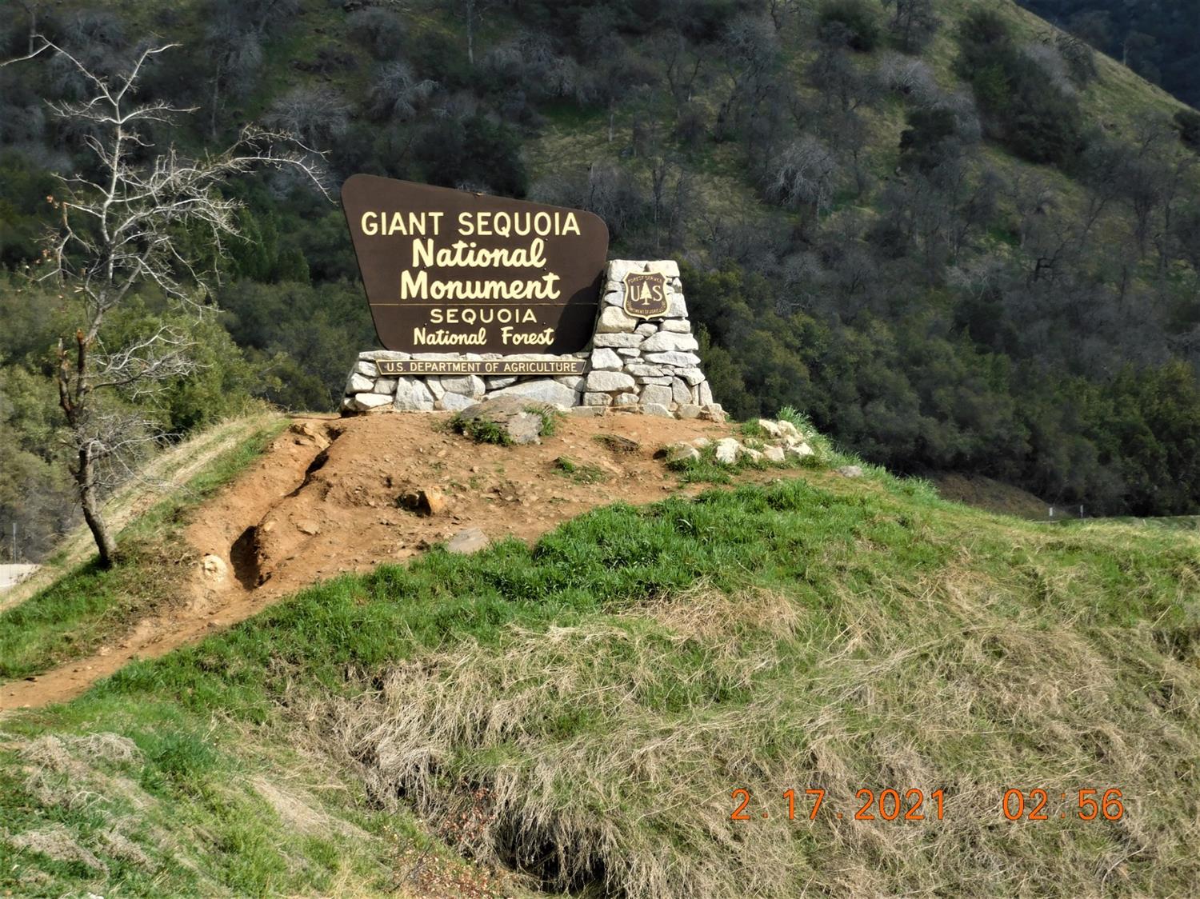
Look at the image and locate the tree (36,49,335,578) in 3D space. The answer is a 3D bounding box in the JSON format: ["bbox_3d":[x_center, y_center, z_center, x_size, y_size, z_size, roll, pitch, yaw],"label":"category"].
[{"bbox_3d":[-4.197,-1.455,46.200,2.950,5.200,2.600,0,-1,0],"label":"tree"}]

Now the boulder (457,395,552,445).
[{"bbox_3d":[-0.968,-0.283,46.800,1.000,0.420,0.700,0,-1,0],"label":"boulder"}]

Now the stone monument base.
[{"bbox_3d":[-0.710,-1.134,48.200,3.880,1.640,0.950,0,-1,-8],"label":"stone monument base"}]

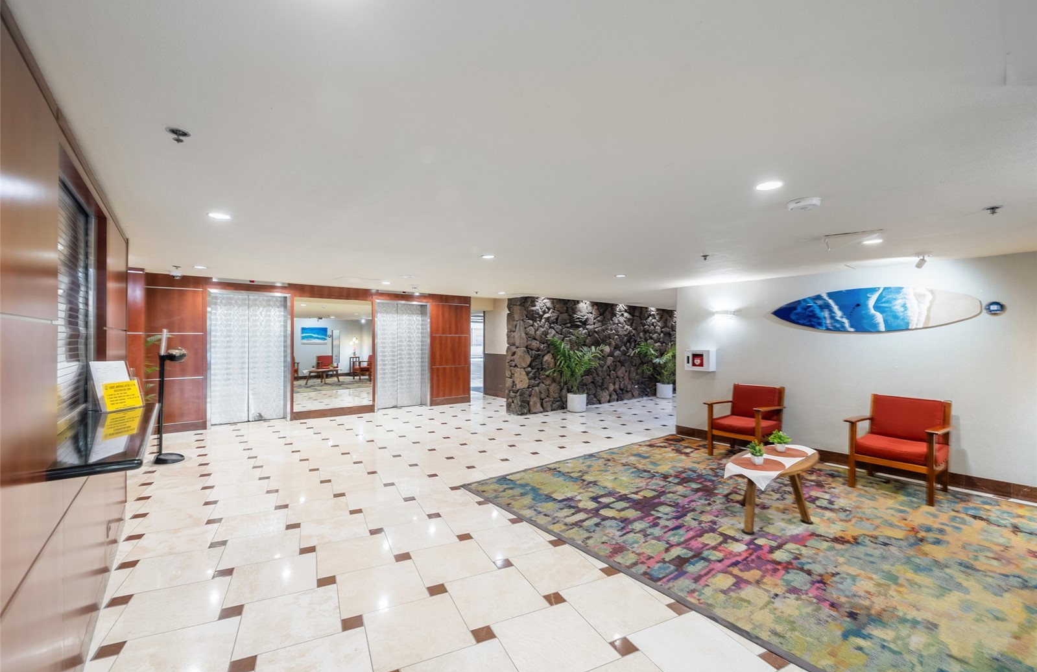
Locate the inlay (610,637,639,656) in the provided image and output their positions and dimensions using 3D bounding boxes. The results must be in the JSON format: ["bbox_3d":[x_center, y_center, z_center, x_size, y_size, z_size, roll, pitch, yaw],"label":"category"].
[{"bbox_3d":[0.500,1.470,1.981,0.100,0.010,0.100,0,0,-24],"label":"inlay"}]

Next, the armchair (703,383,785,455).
[{"bbox_3d":[2.808,1.065,5.204,0.710,0.860,0.690,1,0,-38],"label":"armchair"}]

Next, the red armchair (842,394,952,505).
[{"bbox_3d":[3.679,1.046,4.070,0.740,0.860,0.680,1,-1,-39],"label":"red armchair"}]

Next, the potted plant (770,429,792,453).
[{"bbox_3d":[2.293,0.921,3.670,0.190,0.200,0.200,1,-1,-39],"label":"potted plant"}]

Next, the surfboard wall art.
[{"bbox_3d":[3.784,-0.282,4.636,0.060,0.490,1.810,1,0,-38],"label":"surfboard wall art"}]

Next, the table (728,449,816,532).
[{"bbox_3d":[2.119,1.232,3.463,1.200,0.470,0.510,1,-1,-39],"label":"table"}]

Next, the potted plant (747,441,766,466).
[{"bbox_3d":[1.965,0.957,3.461,0.140,0.190,0.140,1,0,-38],"label":"potted plant"}]

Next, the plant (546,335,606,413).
[{"bbox_3d":[1.155,0.737,8.420,1.150,1.530,0.950,1,-1,-39],"label":"plant"}]

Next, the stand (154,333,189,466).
[{"bbox_3d":[-4.059,0.689,4.887,0.300,1.530,0.290,1,0,-38],"label":"stand"}]

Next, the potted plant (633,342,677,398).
[{"bbox_3d":[3.475,0.822,10.146,1.200,1.400,1.100,1,0,-38],"label":"potted plant"}]

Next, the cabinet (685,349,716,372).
[{"bbox_3d":[2.589,0.348,5.968,0.180,0.300,0.370,1,-1,-39],"label":"cabinet"}]

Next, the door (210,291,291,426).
[{"bbox_3d":[-4.519,0.404,7.053,1.080,2.130,0.120,1,-1,-39],"label":"door"}]

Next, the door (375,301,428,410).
[{"bbox_3d":[-2.446,0.422,8.720,1.080,2.130,0.120,1,-1,-39],"label":"door"}]

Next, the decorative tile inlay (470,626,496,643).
[{"bbox_3d":[-0.168,1.452,2.037,0.100,0.010,0.100,0,0,-25],"label":"decorative tile inlay"}]

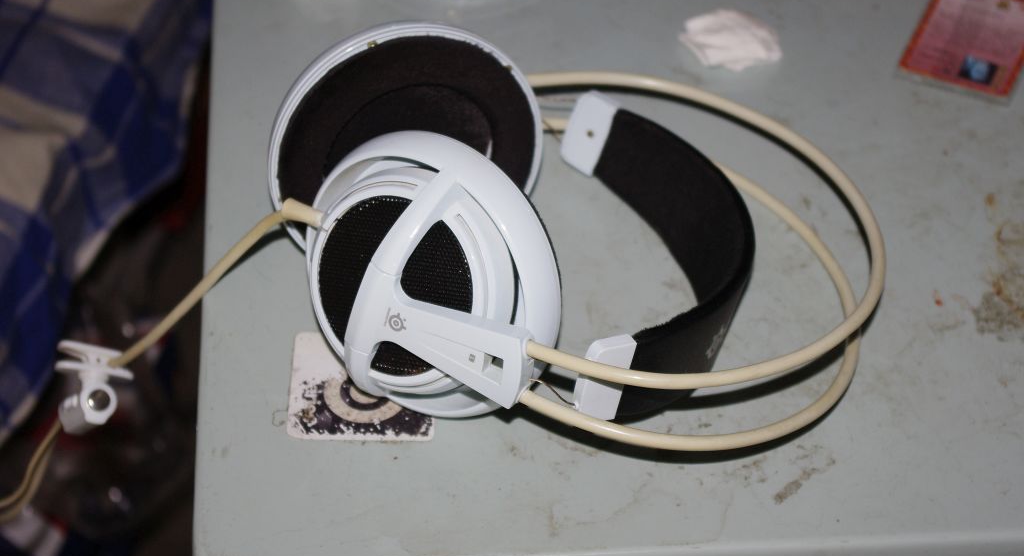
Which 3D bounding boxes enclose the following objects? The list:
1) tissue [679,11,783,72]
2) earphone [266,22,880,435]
[{"bbox_3d":[0.085,-0.096,0.909,0.041,0.015,0.030,1,45,-1],"label":"tissue"},{"bbox_3d":[0.021,-0.025,0.791,0.217,0.092,0.185,4,38,-1],"label":"earphone"}]

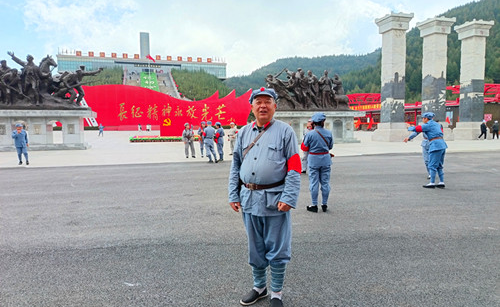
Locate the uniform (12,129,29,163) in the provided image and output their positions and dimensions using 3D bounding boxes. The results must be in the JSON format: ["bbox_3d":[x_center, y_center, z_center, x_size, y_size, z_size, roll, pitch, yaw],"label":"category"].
[{"bbox_3d":[-9.496,-0.310,14.404,0.540,1.371,0.400,-3,4,-28],"label":"uniform"}]

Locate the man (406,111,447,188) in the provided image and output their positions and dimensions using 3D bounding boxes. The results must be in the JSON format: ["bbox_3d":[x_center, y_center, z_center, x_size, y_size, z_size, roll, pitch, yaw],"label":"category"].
[{"bbox_3d":[4.026,-0.083,7.930,0.850,1.695,0.520,1,5,25],"label":"man"}]

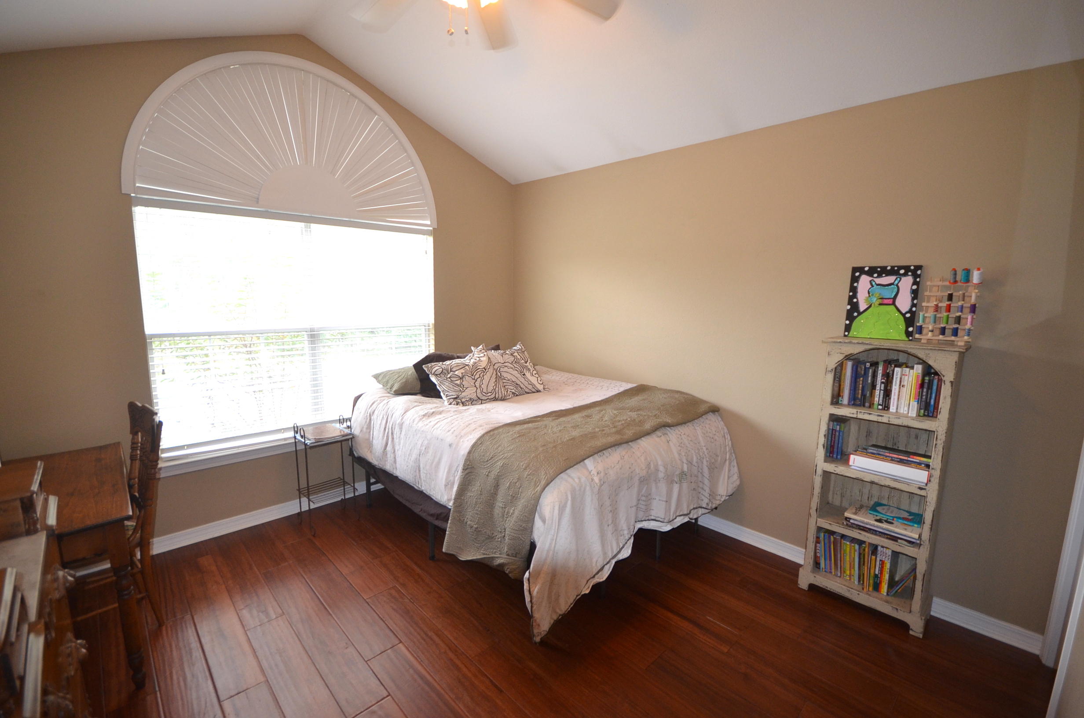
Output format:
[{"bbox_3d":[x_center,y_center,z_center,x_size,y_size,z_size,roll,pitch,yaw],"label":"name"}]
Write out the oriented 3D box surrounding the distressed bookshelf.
[{"bbox_3d":[1.663,0.593,2.260,0.536,1.364,0.210,9,12,44],"label":"distressed bookshelf"}]

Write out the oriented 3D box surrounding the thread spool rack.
[{"bbox_3d":[1.827,-0.211,2.032,0.194,0.302,0.134,9,12,44],"label":"thread spool rack"}]

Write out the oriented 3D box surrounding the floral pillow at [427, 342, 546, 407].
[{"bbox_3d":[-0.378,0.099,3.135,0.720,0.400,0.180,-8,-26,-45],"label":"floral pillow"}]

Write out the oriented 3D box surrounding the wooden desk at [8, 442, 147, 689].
[{"bbox_3d":[-2.162,0.913,1.839,1.066,0.727,0.743,9,12,44],"label":"wooden desk"}]

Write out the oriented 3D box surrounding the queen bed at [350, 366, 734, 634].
[{"bbox_3d":[-0.124,0.691,3.110,2.054,0.853,1.612,9,12,44],"label":"queen bed"}]

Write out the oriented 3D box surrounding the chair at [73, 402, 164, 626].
[{"bbox_3d":[-2.017,0.736,2.034,0.458,1.024,0.529,9,12,44],"label":"chair"}]

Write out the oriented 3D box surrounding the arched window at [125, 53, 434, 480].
[{"bbox_3d":[-1.499,-0.639,3.009,0.103,2.438,1.856,9,12,44],"label":"arched window"}]

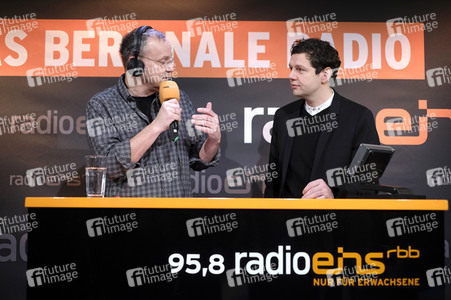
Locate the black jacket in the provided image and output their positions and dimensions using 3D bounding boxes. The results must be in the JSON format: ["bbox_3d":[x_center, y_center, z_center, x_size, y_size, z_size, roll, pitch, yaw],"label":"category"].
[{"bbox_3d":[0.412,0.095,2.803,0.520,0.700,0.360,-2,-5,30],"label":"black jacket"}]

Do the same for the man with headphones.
[{"bbox_3d":[-0.313,0.379,2.691,0.560,1.790,0.430,2,-5,-26],"label":"man with headphones"}]

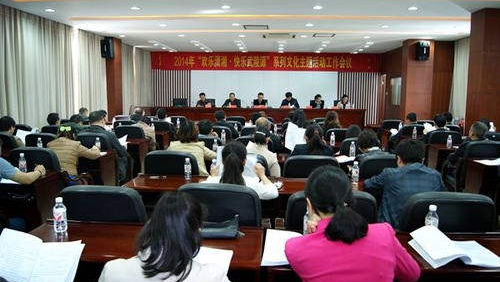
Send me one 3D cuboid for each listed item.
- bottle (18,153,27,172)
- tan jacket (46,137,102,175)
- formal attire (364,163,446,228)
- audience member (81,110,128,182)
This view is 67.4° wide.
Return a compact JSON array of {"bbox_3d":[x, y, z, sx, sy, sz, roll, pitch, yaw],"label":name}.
[{"bbox_3d":[-2.167,0.211,3.570,0.066,0.190,0.066,1,7,4],"label":"bottle"},{"bbox_3d":[-1.803,0.169,3.862,0.480,0.430,0.380,3,8,16],"label":"tan jacket"},{"bbox_3d":[1.262,0.462,3.078,0.580,0.600,0.500,0,7,2],"label":"formal attire"},{"bbox_3d":[-2.437,0.169,6.316,0.580,1.300,0.780,2,7,16],"label":"audience member"}]

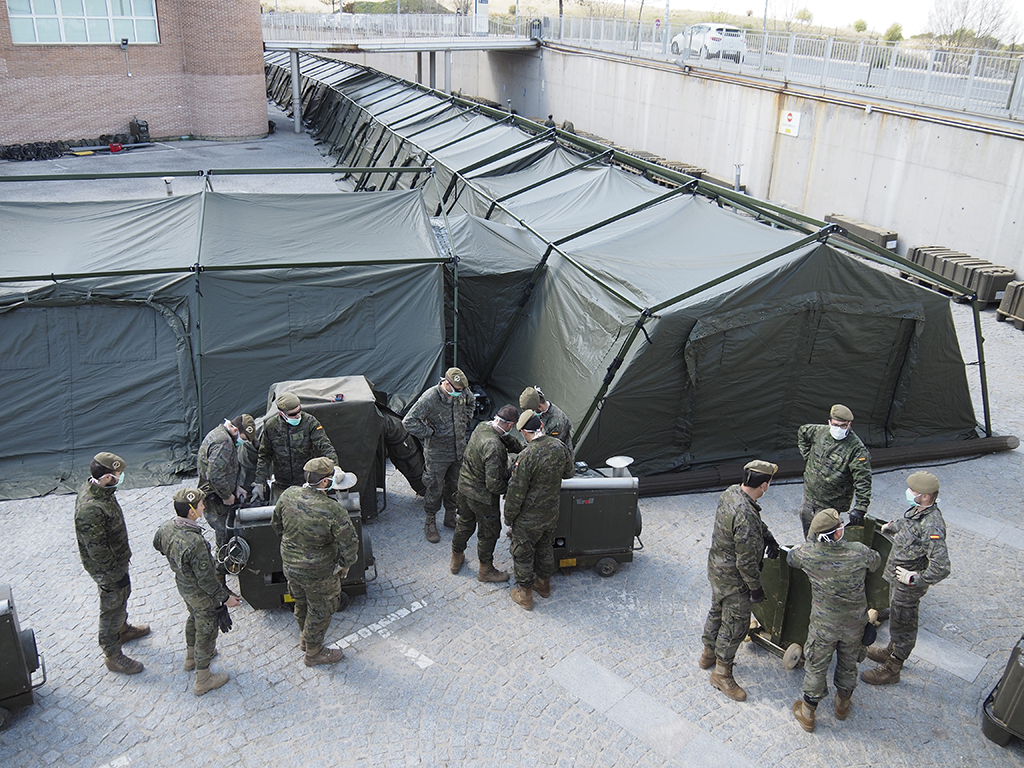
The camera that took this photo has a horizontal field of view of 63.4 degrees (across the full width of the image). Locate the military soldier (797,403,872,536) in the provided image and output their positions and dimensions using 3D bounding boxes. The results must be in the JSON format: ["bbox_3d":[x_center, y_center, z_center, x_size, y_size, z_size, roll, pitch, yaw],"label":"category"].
[{"bbox_3d":[2.829,0.969,7.472,0.660,1.740,0.500,16,26,31],"label":"military soldier"}]

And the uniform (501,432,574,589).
[{"bbox_3d":[0.200,1.082,6.834,0.560,1.370,0.460,-12,25,-26],"label":"uniform"}]

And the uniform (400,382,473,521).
[{"bbox_3d":[-0.620,0.690,7.754,0.660,1.390,0.420,-12,26,-28],"label":"uniform"}]

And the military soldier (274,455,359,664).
[{"bbox_3d":[-1.430,1.302,6.146,0.600,1.750,0.460,13,26,29],"label":"military soldier"}]

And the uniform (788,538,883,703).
[{"bbox_3d":[2.307,1.624,5.942,0.620,1.360,0.480,8,23,15],"label":"uniform"}]

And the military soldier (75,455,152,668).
[{"bbox_3d":[-2.964,1.283,6.166,0.460,1.780,0.540,-3,22,-11],"label":"military soldier"}]

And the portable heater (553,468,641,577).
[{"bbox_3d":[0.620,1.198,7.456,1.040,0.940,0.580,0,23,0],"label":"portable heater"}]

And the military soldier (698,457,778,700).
[{"bbox_3d":[1.630,1.346,5.948,0.580,1.820,0.540,-6,23,-14],"label":"military soldier"}]

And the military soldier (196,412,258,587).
[{"bbox_3d":[-2.425,1.014,7.075,0.550,1.630,0.500,-5,23,-16],"label":"military soldier"}]

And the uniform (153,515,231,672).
[{"bbox_3d":[-2.270,1.476,6.041,0.520,1.280,0.520,-14,27,-34],"label":"uniform"}]

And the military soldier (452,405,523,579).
[{"bbox_3d":[-0.230,0.955,7.063,0.580,1.690,0.540,-15,27,-32],"label":"military soldier"}]

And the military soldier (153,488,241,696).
[{"bbox_3d":[-2.249,1.437,6.003,0.600,1.660,0.540,-14,27,-34],"label":"military soldier"}]

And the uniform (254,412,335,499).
[{"bbox_3d":[-1.840,0.919,7.254,0.640,1.370,0.420,-8,24,-18],"label":"uniform"}]

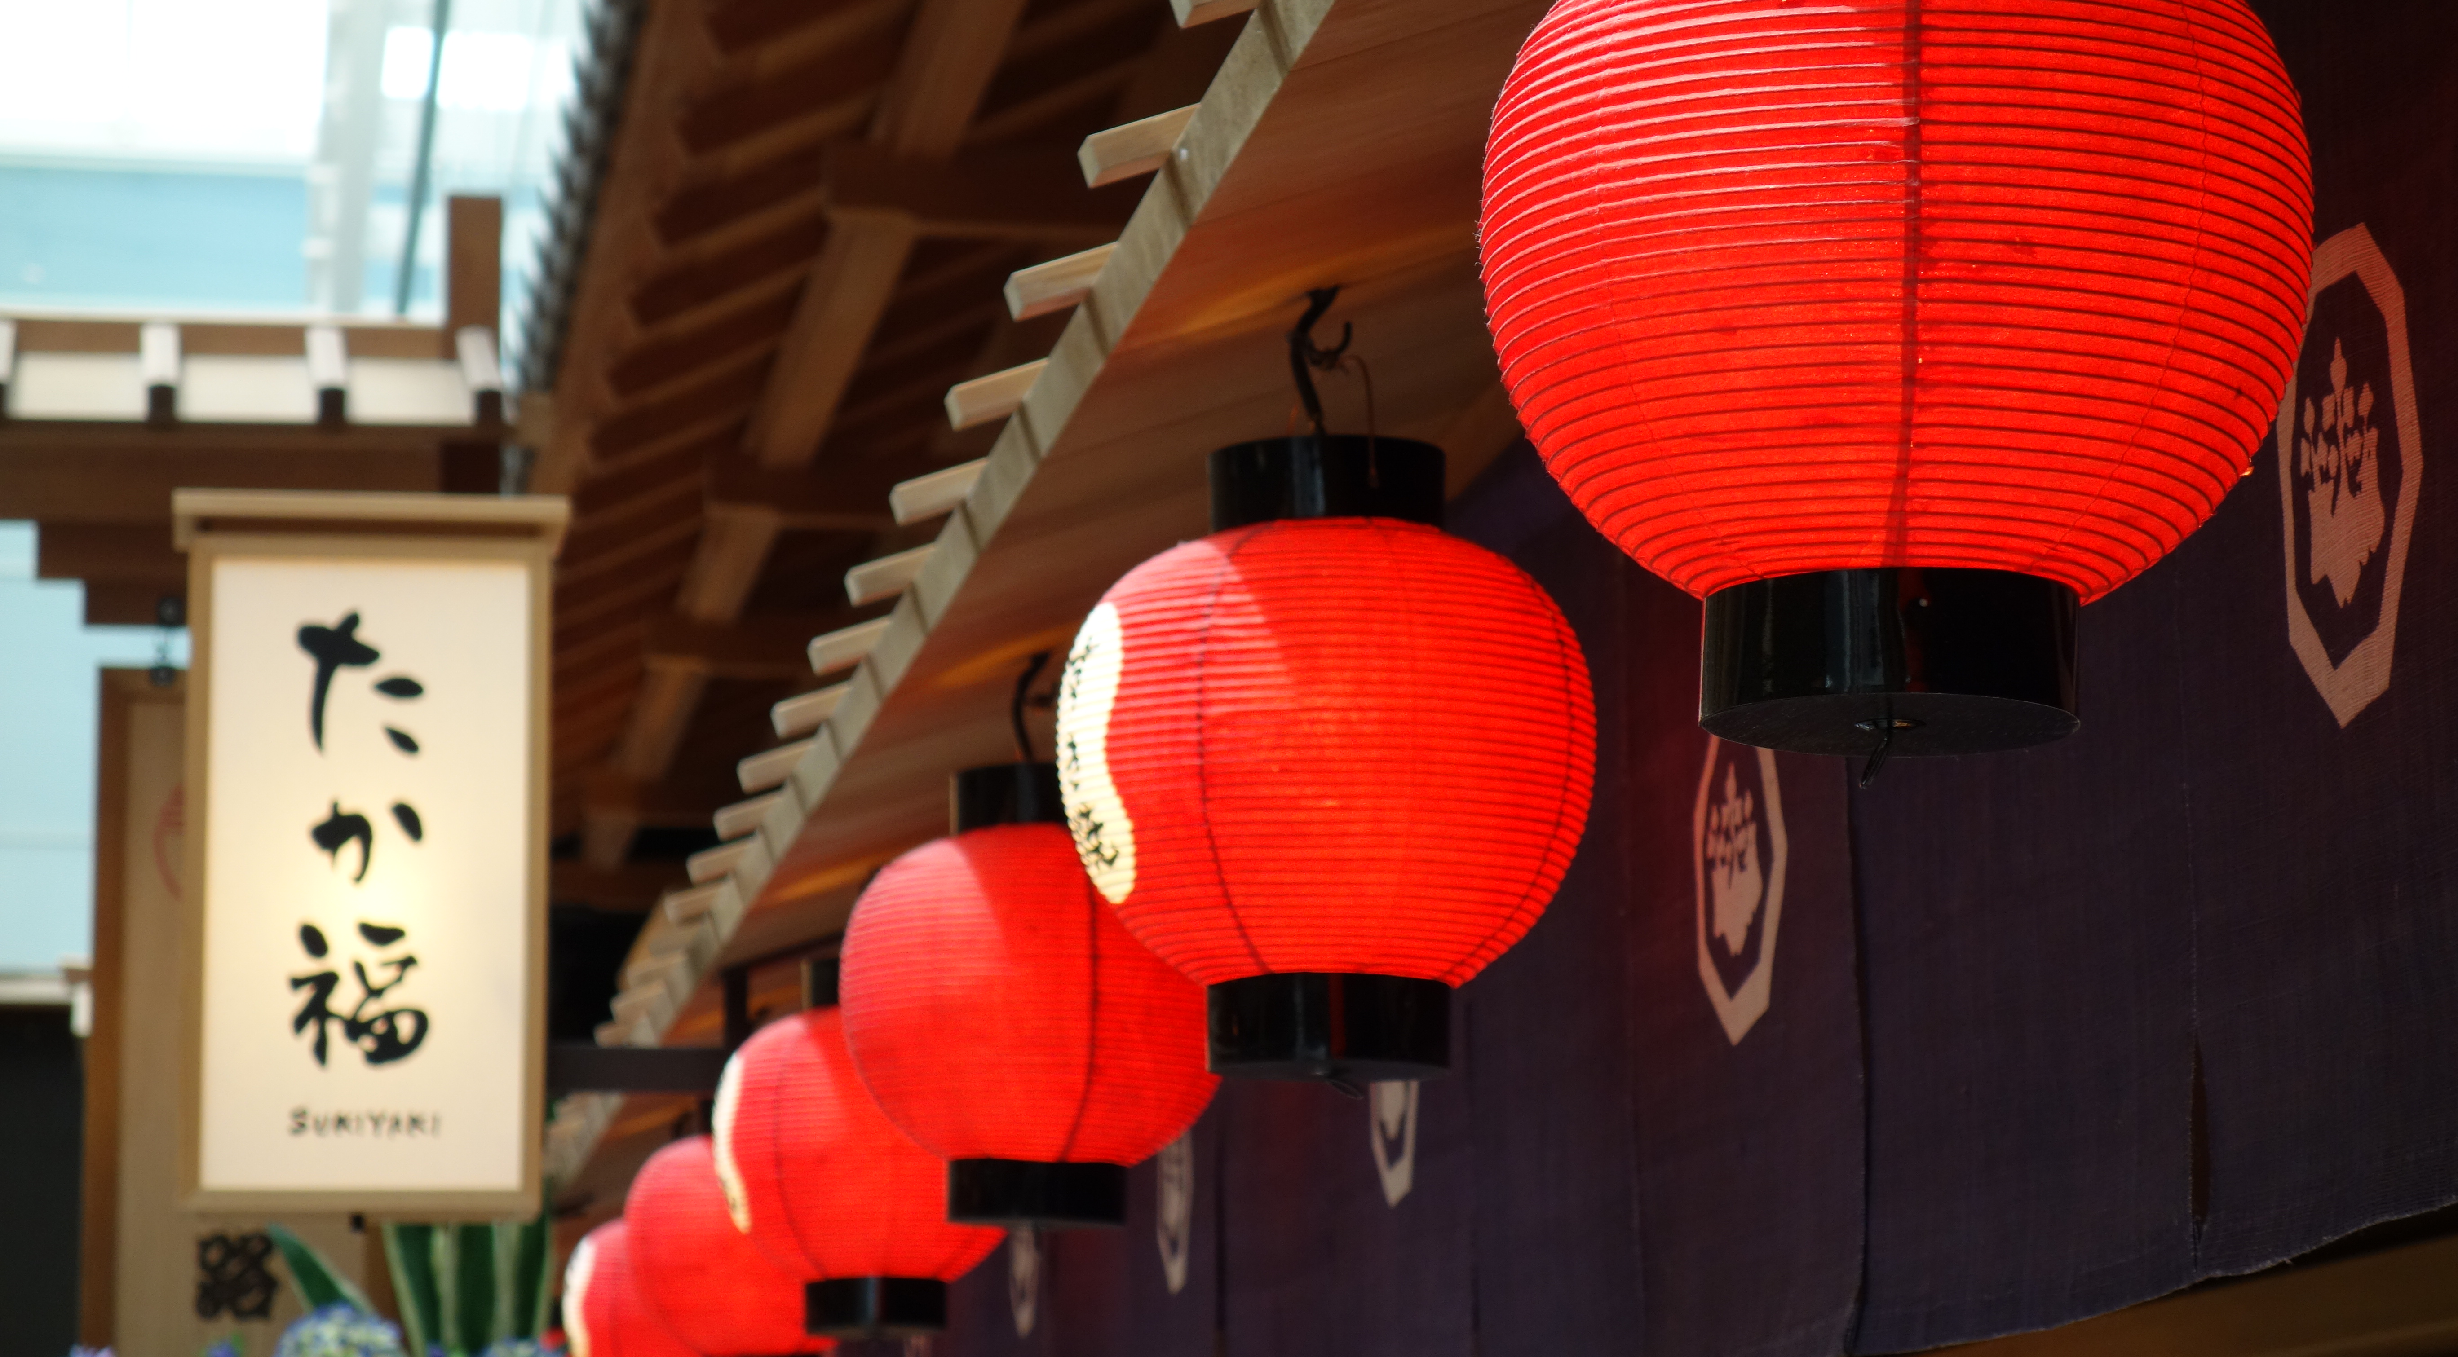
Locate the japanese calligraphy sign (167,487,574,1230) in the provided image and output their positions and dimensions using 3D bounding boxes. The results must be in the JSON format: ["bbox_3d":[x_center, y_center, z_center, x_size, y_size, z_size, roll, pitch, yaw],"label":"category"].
[{"bbox_3d":[-1.098,0.228,8.755,0.481,0.908,0.170,1,-9,-8],"label":"japanese calligraphy sign"}]

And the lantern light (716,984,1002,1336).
[{"bbox_3d":[-0.421,0.559,8.190,0.383,0.442,0.383,1,-9,-8],"label":"lantern light"}]

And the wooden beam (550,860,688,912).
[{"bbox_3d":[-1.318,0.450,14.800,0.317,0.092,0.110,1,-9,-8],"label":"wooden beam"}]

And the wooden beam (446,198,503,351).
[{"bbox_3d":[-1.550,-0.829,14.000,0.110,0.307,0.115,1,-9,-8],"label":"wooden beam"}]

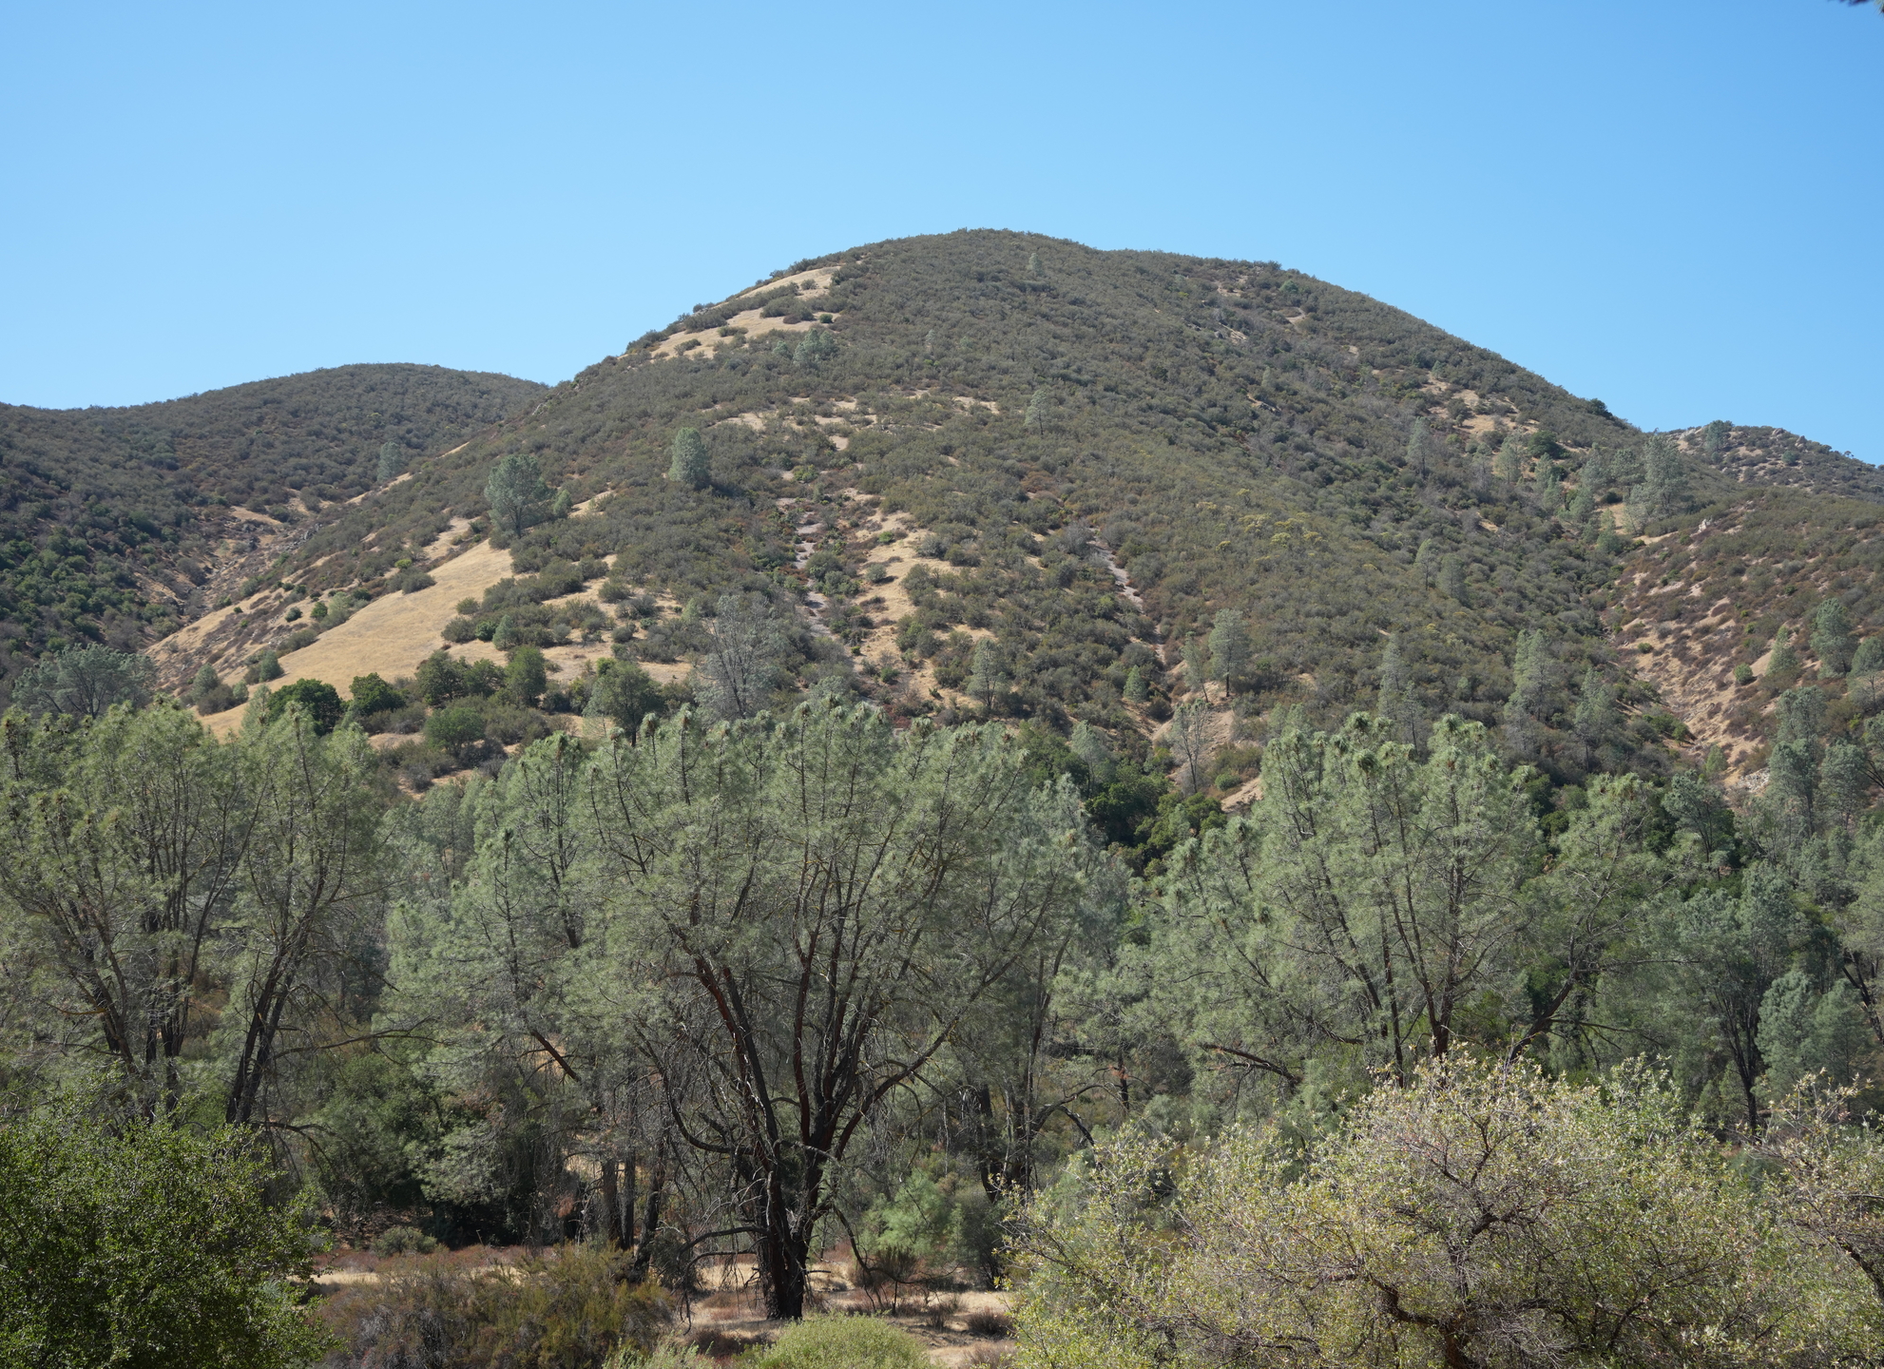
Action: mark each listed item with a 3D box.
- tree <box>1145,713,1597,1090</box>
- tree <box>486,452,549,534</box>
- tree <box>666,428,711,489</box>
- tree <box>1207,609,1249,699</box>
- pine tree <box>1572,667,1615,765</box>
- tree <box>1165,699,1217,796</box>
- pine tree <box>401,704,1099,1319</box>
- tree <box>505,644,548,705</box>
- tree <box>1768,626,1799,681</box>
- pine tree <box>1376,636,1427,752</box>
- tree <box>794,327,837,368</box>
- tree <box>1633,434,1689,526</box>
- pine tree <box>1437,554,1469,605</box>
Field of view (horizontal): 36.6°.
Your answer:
[{"bbox_3d":[12.040,7.200,80.000,12.690,12.910,11.420,0,-8,0],"label":"tree"},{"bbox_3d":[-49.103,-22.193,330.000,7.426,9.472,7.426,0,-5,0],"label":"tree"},{"bbox_3d":[-42.530,-38.220,480.000,7.560,10.640,7.330,0,-8,0],"label":"tree"},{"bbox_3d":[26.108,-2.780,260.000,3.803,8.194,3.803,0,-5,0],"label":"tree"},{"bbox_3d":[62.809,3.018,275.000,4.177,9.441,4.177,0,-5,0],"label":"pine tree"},{"bbox_3d":[27.560,7.090,315.000,5.670,11.100,5.500,0,-8,0],"label":"tree"},{"bbox_3d":[-4.050,6.872,60.000,14.242,12.545,12.500,0,-5,0],"label":"pine tree"},{"bbox_3d":[-54.530,-1.060,375.000,5.480,8.530,5.320,0,-8,0],"label":"tree"},{"bbox_3d":[103.270,-3.740,350.000,3.940,7.160,3.820,0,-8,0],"label":"tree"},{"bbox_3d":[53.990,1.890,335.000,6.030,15.230,5.850,0,-8,0],"label":"pine tree"},{"bbox_3d":[-25.890,-69.400,590.000,8.960,8.720,8.690,0,-8,0],"label":"tree"},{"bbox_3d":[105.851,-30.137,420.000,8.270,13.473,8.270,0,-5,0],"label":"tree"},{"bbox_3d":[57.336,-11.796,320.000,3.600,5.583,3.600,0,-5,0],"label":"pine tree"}]

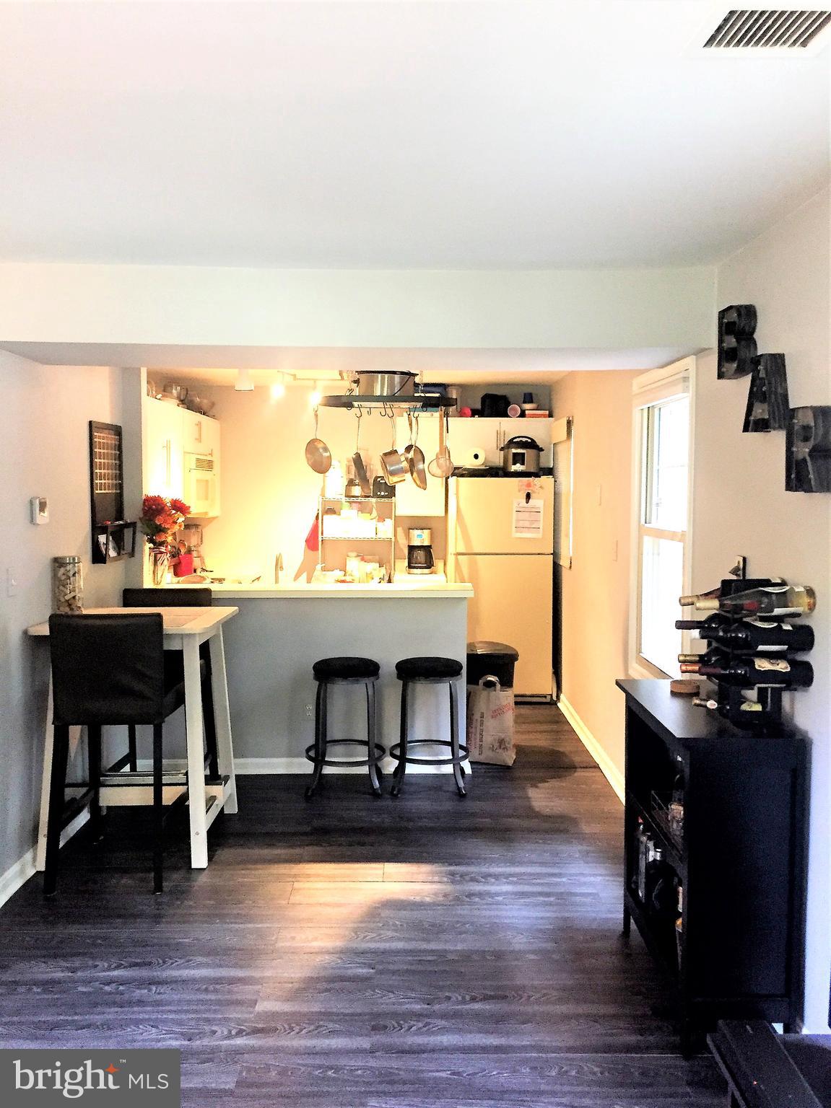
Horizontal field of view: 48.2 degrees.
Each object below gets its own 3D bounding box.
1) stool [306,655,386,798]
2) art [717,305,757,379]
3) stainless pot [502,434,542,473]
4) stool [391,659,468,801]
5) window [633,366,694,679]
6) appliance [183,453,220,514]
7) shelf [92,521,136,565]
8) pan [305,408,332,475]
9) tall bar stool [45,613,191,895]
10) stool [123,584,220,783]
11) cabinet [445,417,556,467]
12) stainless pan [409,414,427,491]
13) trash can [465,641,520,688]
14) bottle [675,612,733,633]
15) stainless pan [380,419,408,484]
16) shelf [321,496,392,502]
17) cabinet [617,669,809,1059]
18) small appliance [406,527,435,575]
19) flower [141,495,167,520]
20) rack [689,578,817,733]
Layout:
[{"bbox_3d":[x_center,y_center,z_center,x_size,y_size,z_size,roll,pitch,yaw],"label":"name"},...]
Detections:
[{"bbox_3d":[-0.365,0.910,4.905,0.400,0.650,0.400,0,4,0],"label":"stool"},{"bbox_3d":[1.037,-0.682,3.000,0.065,0.220,0.175,0,4,0],"label":"art"},{"bbox_3d":[0.779,-0.728,6.816,0.320,0.300,0.310,1,4,9],"label":"stainless pot"},{"bbox_3d":[0.078,0.919,5.026,0.420,0.690,0.420,0,4,0],"label":"stool"},{"bbox_3d":[1.075,-0.076,4.125,0.080,1.460,1.030,0,4,0],"label":"window"},{"bbox_3d":[-1.680,-0.487,6.532,0.390,0.415,0.800,0,4,0],"label":"appliance"},{"bbox_3d":[-1.510,-0.060,4.667,0.075,0.200,0.470,0,4,0],"label":"shelf"},{"bbox_3d":[-0.587,-0.676,5.617,0.070,0.385,0.230,-5,0,39],"label":"pan"},{"bbox_3d":[-1.190,0.760,3.822,0.440,1.100,0.550,0,4,0],"label":"tall bar stool"},{"bbox_3d":[-1.225,0.743,4.452,0.450,1.120,0.540,0,4,0],"label":"stool"},{"bbox_3d":[0.639,-0.842,7.119,0.830,0.385,0.320,0,4,0],"label":"cabinet"},{"bbox_3d":[0.021,-0.603,5.572,0.080,0.440,0.275,-6,3,12],"label":"stainless pan"},{"bbox_3d":[0.425,0.863,5.644,0.390,0.650,0.320,0,4,0],"label":"trash can"},{"bbox_3d":[0.907,0.199,2.720,0.300,0.075,0.075,0,4,0],"label":"bottle"},{"bbox_3d":[-0.132,-0.638,5.770,0.125,0.410,0.200,-16,0,-14],"label":"stainless pan"},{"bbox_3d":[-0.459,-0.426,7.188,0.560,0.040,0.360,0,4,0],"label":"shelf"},{"bbox_3d":[0.897,0.943,2.988,0.345,0.925,0.790,0,4,0],"label":"cabinet"},{"bbox_3d":[0.040,-0.020,7.096,0.200,0.355,0.230,0,4,0],"label":"small appliance"},{"bbox_3d":[-1.515,-0.272,5.394,0.150,0.145,0.130,0,4,0],"label":"flower"},{"bbox_3d":[0.940,0.285,2.666,0.280,0.420,0.250,0,4,0],"label":"rack"}]

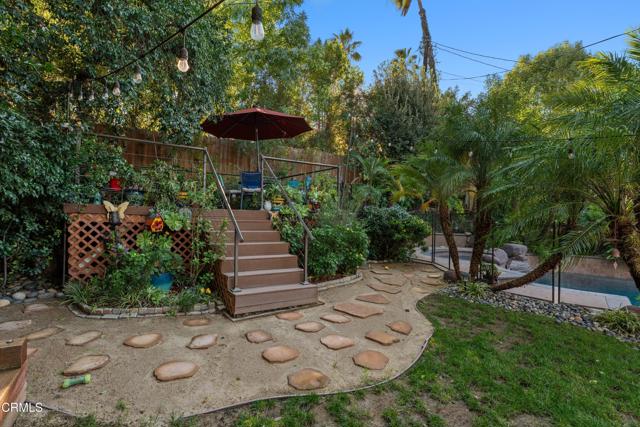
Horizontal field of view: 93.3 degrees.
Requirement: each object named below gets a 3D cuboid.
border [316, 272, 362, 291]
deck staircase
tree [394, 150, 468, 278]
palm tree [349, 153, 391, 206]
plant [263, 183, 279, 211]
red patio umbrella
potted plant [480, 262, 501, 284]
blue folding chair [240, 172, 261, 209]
[{"bbox_3d":[0.388,1.251,5.578,0.250,0.120,1.313,0,-1,40],"label":"border"},{"bbox_3d":[-1.015,0.606,4.805,1.200,1.339,1.753,1,-1,-33],"label":"deck staircase"},{"bbox_3d":[2.284,0.001,6.099,1.550,2.678,1.500,1,-1,0],"label":"tree"},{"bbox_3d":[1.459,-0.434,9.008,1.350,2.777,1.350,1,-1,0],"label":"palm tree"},{"bbox_3d":[-1.004,-0.325,6.105,0.350,0.603,0.350,1,-1,0],"label":"plant"},{"bbox_3d":[-1.505,-1.287,7.120,2.640,2.503,2.640,1,-1,0],"label":"red patio umbrella"},{"bbox_3d":[3.364,1.152,5.886,0.360,0.420,0.360,1,-1,0],"label":"potted plant"},{"bbox_3d":[-1.552,-0.486,6.858,0.520,0.891,0.550,1,-1,-9],"label":"blue folding chair"}]

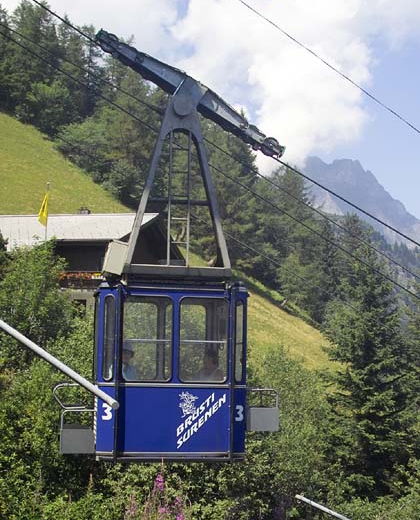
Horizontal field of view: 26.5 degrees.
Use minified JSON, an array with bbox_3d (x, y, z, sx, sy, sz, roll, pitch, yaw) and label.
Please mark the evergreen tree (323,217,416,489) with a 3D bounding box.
[{"bbox_3d":[5.362,3.311,30.000,3.065,9.614,3.065,1,-6,0],"label":"evergreen tree"}]

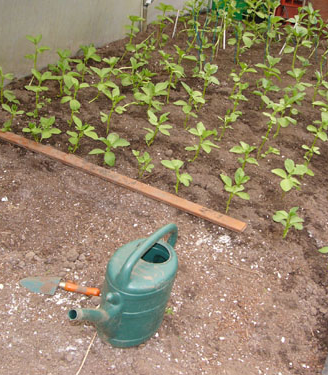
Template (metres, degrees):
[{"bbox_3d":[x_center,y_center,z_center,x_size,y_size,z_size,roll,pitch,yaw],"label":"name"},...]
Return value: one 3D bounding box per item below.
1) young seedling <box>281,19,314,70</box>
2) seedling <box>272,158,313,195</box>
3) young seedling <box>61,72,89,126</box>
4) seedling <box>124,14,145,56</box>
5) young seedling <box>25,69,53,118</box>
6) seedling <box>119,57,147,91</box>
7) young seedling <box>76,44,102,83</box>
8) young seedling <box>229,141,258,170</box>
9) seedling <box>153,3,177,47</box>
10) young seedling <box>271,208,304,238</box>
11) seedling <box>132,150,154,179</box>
[{"bbox_3d":[1.258,-1.334,4.899,0.283,0.478,0.269,0,27,0],"label":"young seedling"},{"bbox_3d":[0.666,-0.032,2.705,0.217,0.213,0.195,9,30,13],"label":"seedling"},{"bbox_3d":[-0.597,-0.571,3.446,0.175,0.361,0.158,-3,29,-10],"label":"young seedling"},{"bbox_3d":[-0.293,-1.480,5.078,0.185,0.385,0.166,0,29,-4],"label":"seedling"},{"bbox_3d":[-0.700,-0.518,2.902,0.156,0.279,0.144,4,31,0],"label":"young seedling"},{"bbox_3d":[-0.265,-0.952,4.375,0.236,0.278,0.224,0,27,0],"label":"seedling"},{"bbox_3d":[-0.493,-0.812,3.444,0.172,0.249,0.158,4,31,0],"label":"young seedling"},{"bbox_3d":[0.388,-0.150,2.539,0.146,0.152,0.135,4,31,0],"label":"young seedling"},{"bbox_3d":[0.002,-1.670,5.380,0.235,0.444,0.211,2,29,-1],"label":"seedling"},{"bbox_3d":[0.574,0.170,2.398,0.140,0.152,0.126,10,30,14],"label":"young seedling"},{"bbox_3d":[-0.114,-0.122,2.896,0.122,0.161,0.116,0,27,0],"label":"seedling"}]

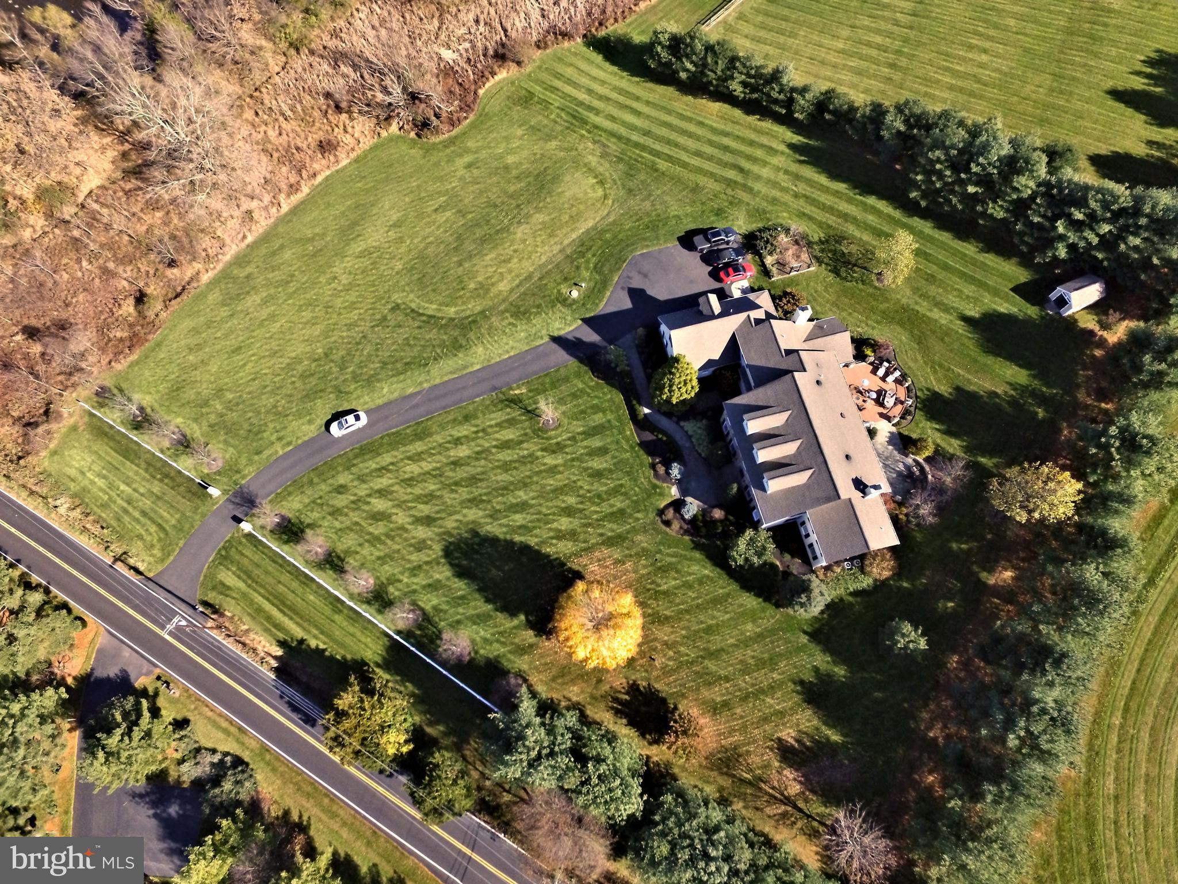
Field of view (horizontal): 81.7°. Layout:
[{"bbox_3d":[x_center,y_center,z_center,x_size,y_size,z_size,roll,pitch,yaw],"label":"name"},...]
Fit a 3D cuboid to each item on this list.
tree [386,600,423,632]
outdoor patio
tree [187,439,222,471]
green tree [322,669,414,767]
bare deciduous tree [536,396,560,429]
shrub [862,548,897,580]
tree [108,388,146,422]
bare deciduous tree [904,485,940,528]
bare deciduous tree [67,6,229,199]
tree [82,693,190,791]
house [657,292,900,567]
[{"bbox_3d":[-21.117,20.100,78.882,3.800,4.700,3.800,-1,72,3],"label":"tree"},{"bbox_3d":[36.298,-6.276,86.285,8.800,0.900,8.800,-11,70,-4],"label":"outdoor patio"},{"bbox_3d":[-49.640,1.740,88.410,3.900,4.600,3.900,0,72,1],"label":"tree"},{"bbox_3d":[-23.247,29.201,72.280,9.300,8.000,9.300,0,70,0],"label":"green tree"},{"bbox_3d":[-5.066,-3.790,84.472,3.000,5.300,3.000,0,70,0],"label":"bare deciduous tree"},{"bbox_3d":[32.070,13.450,74.850,3.700,2.700,3.600,0,72,1],"label":"shrub"},{"bbox_3d":[-61.450,-4.830,90.700,4.200,4.500,4.100,0,72,1],"label":"tree"},{"bbox_3d":[38.497,7.688,79.162,4.300,4.300,4.300,-1,72,3],"label":"bare deciduous tree"},{"bbox_3d":[-60.313,-46.164,95.710,15.000,21.000,15.000,-1,72,3],"label":"bare deciduous tree"},{"bbox_3d":[-48.047,31.745,71.462,9.400,7.600,9.400,0,70,0],"label":"tree"},{"bbox_3d":[21.850,-2.180,76.160,20.000,10.000,32.400,-14,72,-4],"label":"house"}]

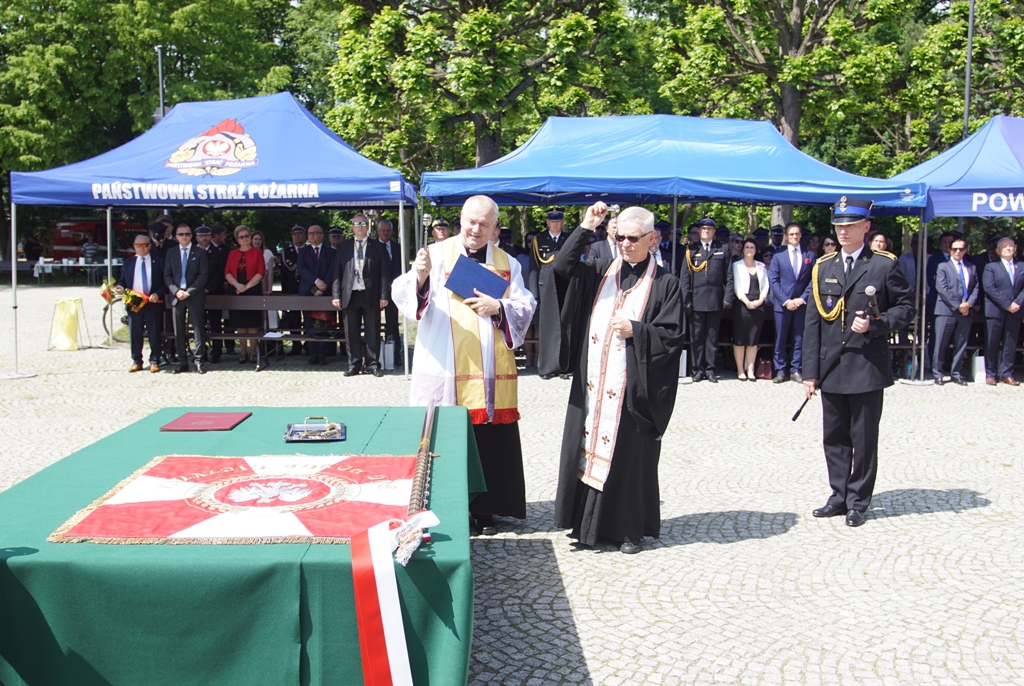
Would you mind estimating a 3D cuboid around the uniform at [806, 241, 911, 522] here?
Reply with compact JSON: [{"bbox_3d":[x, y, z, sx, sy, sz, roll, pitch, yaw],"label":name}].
[{"bbox_3d":[2.005,0.219,5.439,0.570,1.523,0.370,6,8,42],"label":"uniform"}]

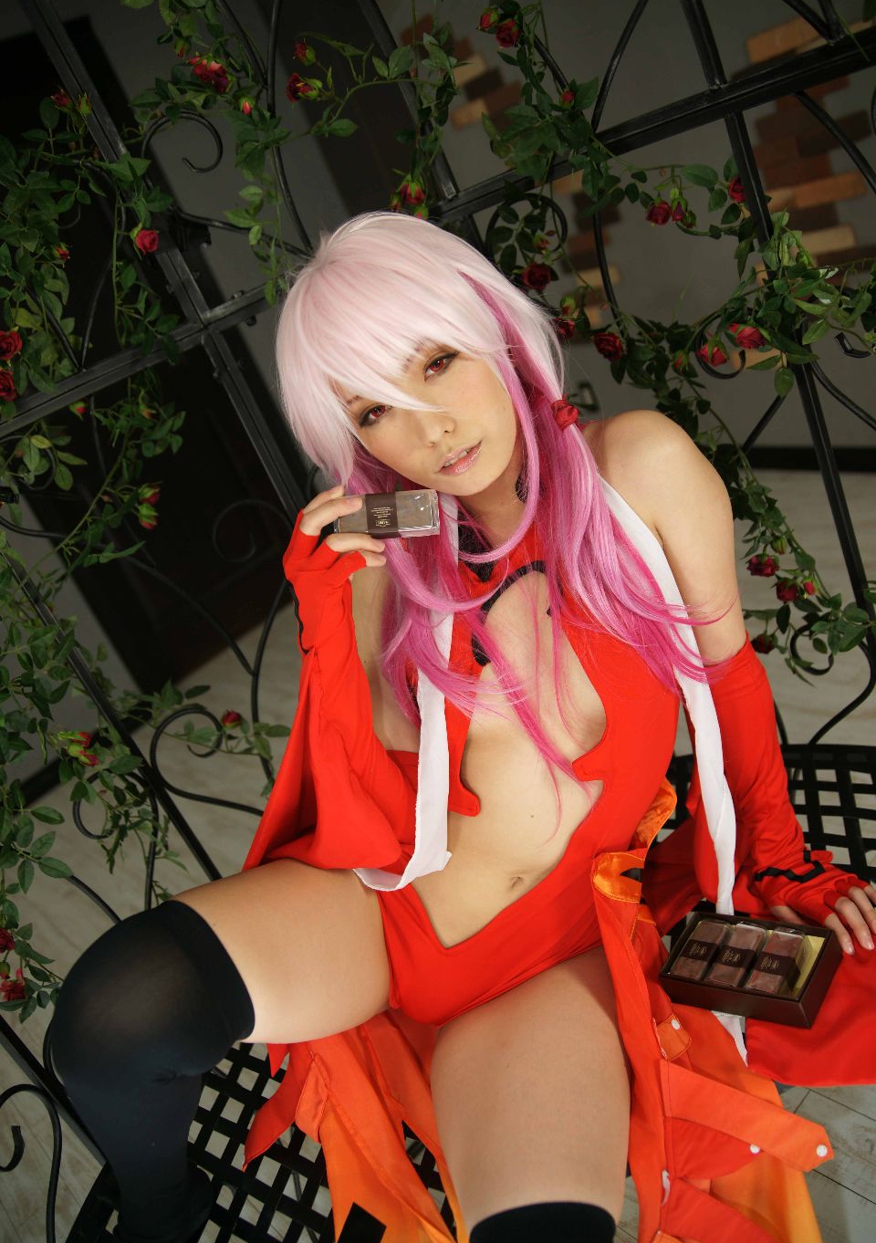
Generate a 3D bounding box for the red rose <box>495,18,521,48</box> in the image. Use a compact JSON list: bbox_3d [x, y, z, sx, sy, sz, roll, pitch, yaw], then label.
[{"bbox_3d":[0.071,-0.596,1.035,0.028,0.029,0.027,-21,20,11],"label":"red rose"}]

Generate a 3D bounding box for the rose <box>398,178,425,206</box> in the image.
[{"bbox_3d":[-0.029,-0.479,1.140,0.029,0.029,0.029,-24,19,0],"label":"rose"}]

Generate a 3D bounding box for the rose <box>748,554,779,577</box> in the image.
[{"bbox_3d":[0.395,-0.067,1.243,0.036,0.029,0.034,-19,20,16],"label":"rose"}]

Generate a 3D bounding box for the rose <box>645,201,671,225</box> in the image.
[{"bbox_3d":[0.237,-0.438,1.096,0.027,0.027,0.027,-21,20,11],"label":"rose"}]

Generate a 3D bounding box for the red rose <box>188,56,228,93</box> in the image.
[{"bbox_3d":[-0.238,-0.567,1.060,0.041,0.037,0.035,-24,19,0],"label":"red rose"}]

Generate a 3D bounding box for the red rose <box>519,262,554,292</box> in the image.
[{"bbox_3d":[0.113,-0.393,1.166,0.036,0.035,0.032,-24,19,0],"label":"red rose"}]

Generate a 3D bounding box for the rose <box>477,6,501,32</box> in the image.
[{"bbox_3d":[0.051,-0.607,1.030,0.024,0.026,0.024,-19,20,16],"label":"rose"}]

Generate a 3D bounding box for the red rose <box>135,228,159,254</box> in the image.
[{"bbox_3d":[-0.318,-0.416,1.118,0.028,0.028,0.027,-30,20,-16],"label":"red rose"}]

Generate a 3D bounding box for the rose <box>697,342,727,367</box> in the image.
[{"bbox_3d":[0.307,-0.299,1.146,0.032,0.029,0.031,-19,20,16],"label":"rose"}]

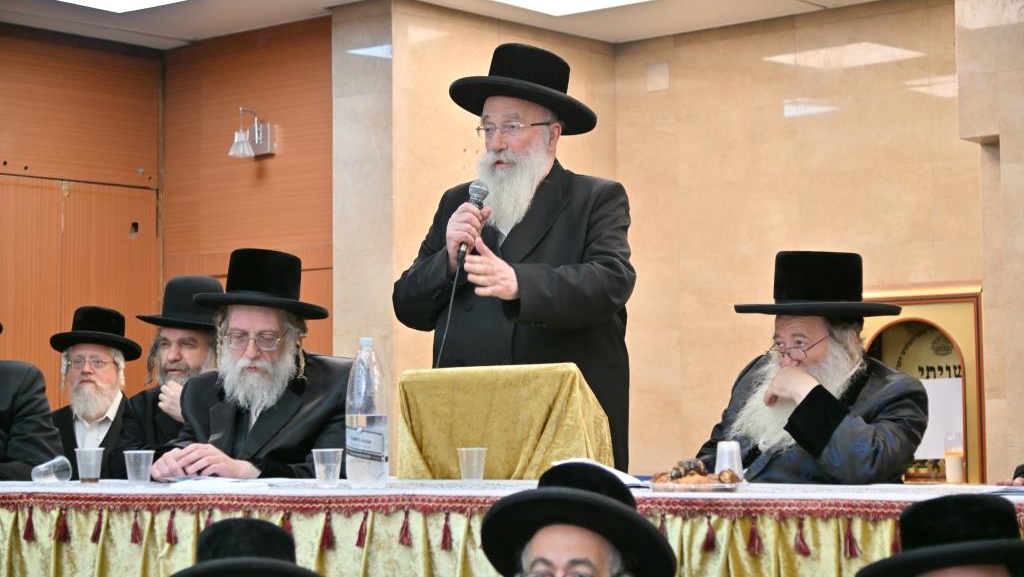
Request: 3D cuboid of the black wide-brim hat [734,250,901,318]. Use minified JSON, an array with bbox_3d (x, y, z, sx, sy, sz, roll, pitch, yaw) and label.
[{"bbox_3d":[0.694,-0.011,4.200,0.385,0.145,0.355,1,-1,0],"label":"black wide-brim hat"}]

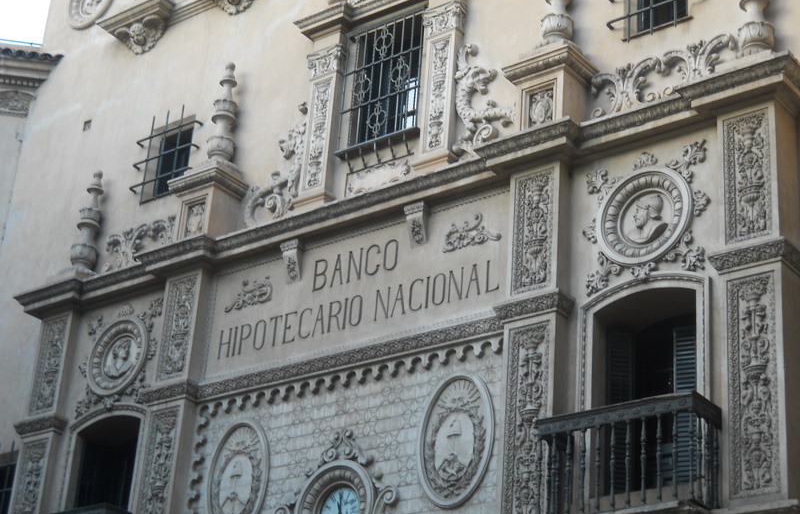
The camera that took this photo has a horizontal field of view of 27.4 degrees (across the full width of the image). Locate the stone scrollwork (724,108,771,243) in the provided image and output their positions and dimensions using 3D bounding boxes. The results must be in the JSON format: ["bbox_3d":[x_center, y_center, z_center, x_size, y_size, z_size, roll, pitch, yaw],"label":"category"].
[{"bbox_3d":[3.379,-0.787,15.961,0.486,1.376,0.064,-15,-32,35],"label":"stone scrollwork"}]

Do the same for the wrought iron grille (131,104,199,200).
[{"bbox_3d":[-3.201,-1.345,22.763,1.216,1.389,0.256,-15,-32,35],"label":"wrought iron grille"}]

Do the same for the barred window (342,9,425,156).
[{"bbox_3d":[-0.198,-2.144,20.507,1.331,1.715,0.250,-15,-32,35],"label":"barred window"}]

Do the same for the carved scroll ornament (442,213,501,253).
[{"bbox_3d":[0.783,-0.294,17.619,0.765,0.325,0.080,-15,-32,35],"label":"carved scroll ornament"}]

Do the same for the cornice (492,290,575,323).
[{"bbox_3d":[1.391,0.567,17.101,0.794,0.205,0.301,-15,-32,35],"label":"cornice"}]

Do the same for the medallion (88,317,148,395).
[{"bbox_3d":[-3.553,1.269,20.657,0.950,0.972,0.120,-15,-32,35],"label":"medallion"}]

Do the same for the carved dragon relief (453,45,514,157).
[{"bbox_3d":[0.936,-1.703,17.790,0.901,1.552,0.190,-16,-32,36],"label":"carved dragon relief"}]

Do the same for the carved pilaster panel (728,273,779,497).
[{"bbox_3d":[3.139,1.127,14.554,0.483,2.093,0.070,-15,-32,35],"label":"carved pilaster panel"}]

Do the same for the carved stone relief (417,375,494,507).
[{"bbox_3d":[0.581,1.866,16.620,0.857,1.388,0.100,-15,-32,35],"label":"carved stone relief"}]

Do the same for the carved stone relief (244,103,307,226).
[{"bbox_3d":[-1.589,-1.208,21.137,0.979,1.632,0.198,-15,-32,35],"label":"carved stone relief"}]

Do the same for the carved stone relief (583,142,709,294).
[{"bbox_3d":[2.487,-0.411,16.803,1.491,1.517,0.109,-15,-32,35],"label":"carved stone relief"}]

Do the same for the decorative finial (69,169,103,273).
[{"bbox_3d":[-4.181,-0.510,22.317,0.348,1.522,0.348,-15,-32,35],"label":"decorative finial"}]

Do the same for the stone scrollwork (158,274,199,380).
[{"bbox_3d":[-2.764,0.879,20.511,0.518,1.357,0.064,-15,-32,35],"label":"stone scrollwork"}]

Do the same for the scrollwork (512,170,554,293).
[{"bbox_3d":[1.382,-0.266,16.881,0.490,1.358,0.070,-15,-32,35],"label":"scrollwork"}]

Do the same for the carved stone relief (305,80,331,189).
[{"bbox_3d":[-1.033,-1.571,20.778,0.314,1.568,0.058,-15,-32,35],"label":"carved stone relief"}]

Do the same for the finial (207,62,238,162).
[{"bbox_3d":[-2.281,-1.931,21.486,0.348,1.484,0.348,4,-26,2],"label":"finial"}]

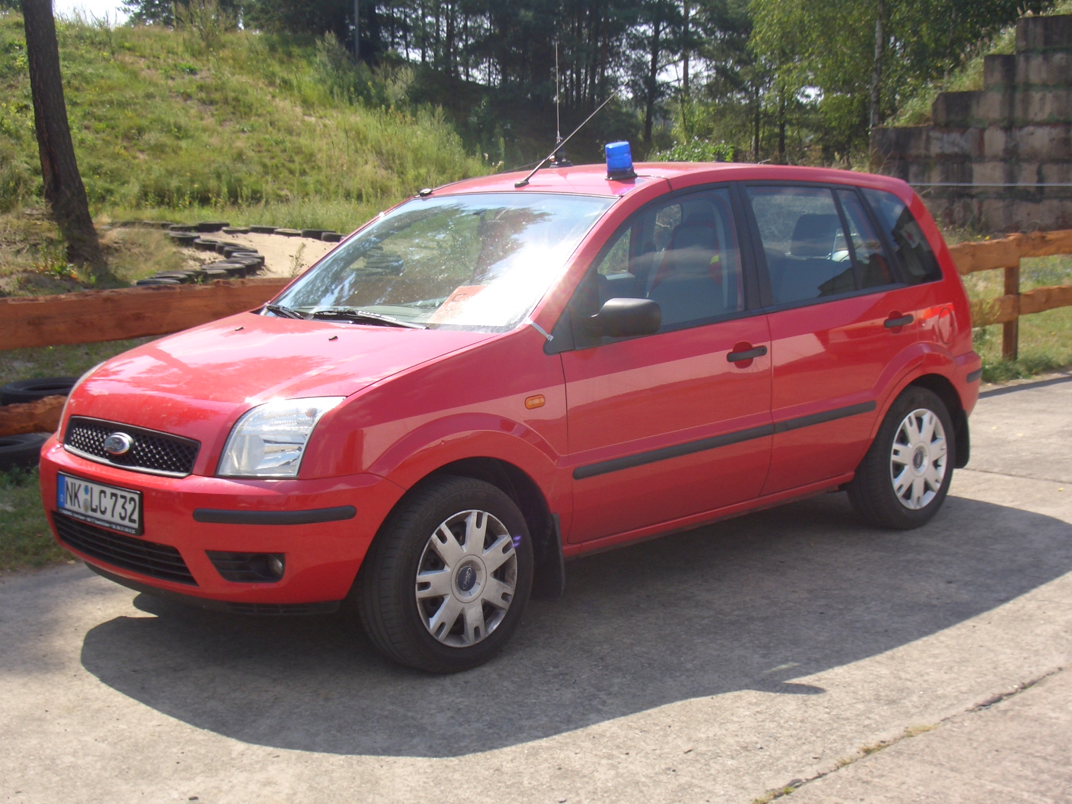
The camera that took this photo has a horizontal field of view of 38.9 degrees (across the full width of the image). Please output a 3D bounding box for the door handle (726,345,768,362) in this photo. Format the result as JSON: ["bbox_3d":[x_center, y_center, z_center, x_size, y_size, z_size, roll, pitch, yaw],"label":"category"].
[{"bbox_3d":[0.751,-0.173,5.395,0.218,0.040,0.048,-9,11,-43],"label":"door handle"}]

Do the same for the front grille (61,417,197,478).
[{"bbox_3d":[-1.274,0.136,4.682,0.085,0.112,0.800,-9,11,-43],"label":"front grille"}]

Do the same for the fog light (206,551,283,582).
[{"bbox_3d":[-0.822,0.465,4.328,0.240,0.084,0.069,2,9,24],"label":"fog light"}]

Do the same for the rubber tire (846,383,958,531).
[{"bbox_3d":[1.533,0.228,6.370,0.605,0.600,0.200,-9,11,-43],"label":"rubber tire"}]

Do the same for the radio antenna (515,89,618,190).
[{"bbox_3d":[0.136,-1.035,5.892,0.045,0.045,0.702,7,46,46],"label":"radio antenna"}]

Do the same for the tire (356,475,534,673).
[{"bbox_3d":[-0.267,0.526,4.681,0.605,0.600,0.200,-9,11,-43],"label":"tire"}]

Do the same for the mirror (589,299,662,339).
[{"bbox_3d":[0.292,-0.271,4.909,0.150,0.132,0.200,-9,11,-43],"label":"mirror"}]

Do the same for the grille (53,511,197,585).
[{"bbox_3d":[-1.302,0.445,4.691,0.090,0.128,0.840,-9,11,-43],"label":"grille"}]

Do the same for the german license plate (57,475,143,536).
[{"bbox_3d":[-1.339,0.306,4.639,0.022,0.122,0.530,-9,11,-43],"label":"german license plate"}]

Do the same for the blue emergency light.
[{"bbox_3d":[0.303,-0.872,5.488,0.112,0.132,0.112,-3,12,1],"label":"blue emergency light"}]

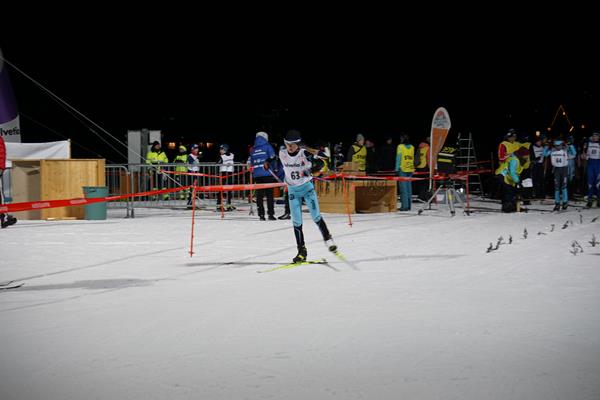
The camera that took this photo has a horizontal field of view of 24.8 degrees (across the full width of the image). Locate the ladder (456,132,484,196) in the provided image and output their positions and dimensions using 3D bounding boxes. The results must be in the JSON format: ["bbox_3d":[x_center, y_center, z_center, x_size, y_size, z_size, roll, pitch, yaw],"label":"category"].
[{"bbox_3d":[5.450,-1.113,43.686,0.500,2.100,1.050,1,2,27],"label":"ladder"}]

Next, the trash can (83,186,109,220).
[{"bbox_3d":[-4.177,0.059,27.913,0.530,0.670,0.530,0,2,0],"label":"trash can"}]

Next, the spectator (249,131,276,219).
[{"bbox_3d":[-0.752,-0.487,27.397,0.560,1.790,0.450,1,2,24],"label":"spectator"}]

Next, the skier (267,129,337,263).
[{"bbox_3d":[0.018,-0.056,16.305,0.780,1.570,0.850,0,2,14],"label":"skier"}]

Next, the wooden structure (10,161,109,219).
[{"bbox_3d":[-5.037,-0.244,28.505,1.900,1.240,1.000,0,2,-3],"label":"wooden structure"}]

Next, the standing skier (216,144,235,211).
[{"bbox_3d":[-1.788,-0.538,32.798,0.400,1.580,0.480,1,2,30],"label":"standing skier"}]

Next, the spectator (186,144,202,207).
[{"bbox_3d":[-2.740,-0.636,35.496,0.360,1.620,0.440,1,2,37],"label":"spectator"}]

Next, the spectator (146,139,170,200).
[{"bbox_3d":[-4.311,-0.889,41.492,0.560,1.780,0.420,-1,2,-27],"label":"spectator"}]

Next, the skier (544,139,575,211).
[{"bbox_3d":[6.178,-0.612,32.596,0.620,1.740,0.420,0,2,9],"label":"skier"}]

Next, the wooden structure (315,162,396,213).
[{"bbox_3d":[1.275,-0.267,31.405,1.830,1.120,0.900,0,2,-1],"label":"wooden structure"}]

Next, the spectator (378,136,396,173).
[{"bbox_3d":[2.189,-0.667,33.995,0.500,1.770,0.380,-1,2,-18],"label":"spectator"}]

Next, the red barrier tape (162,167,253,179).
[{"bbox_3d":[-1.956,-0.555,28.896,1.880,0.260,0.300,0,2,0],"label":"red barrier tape"}]

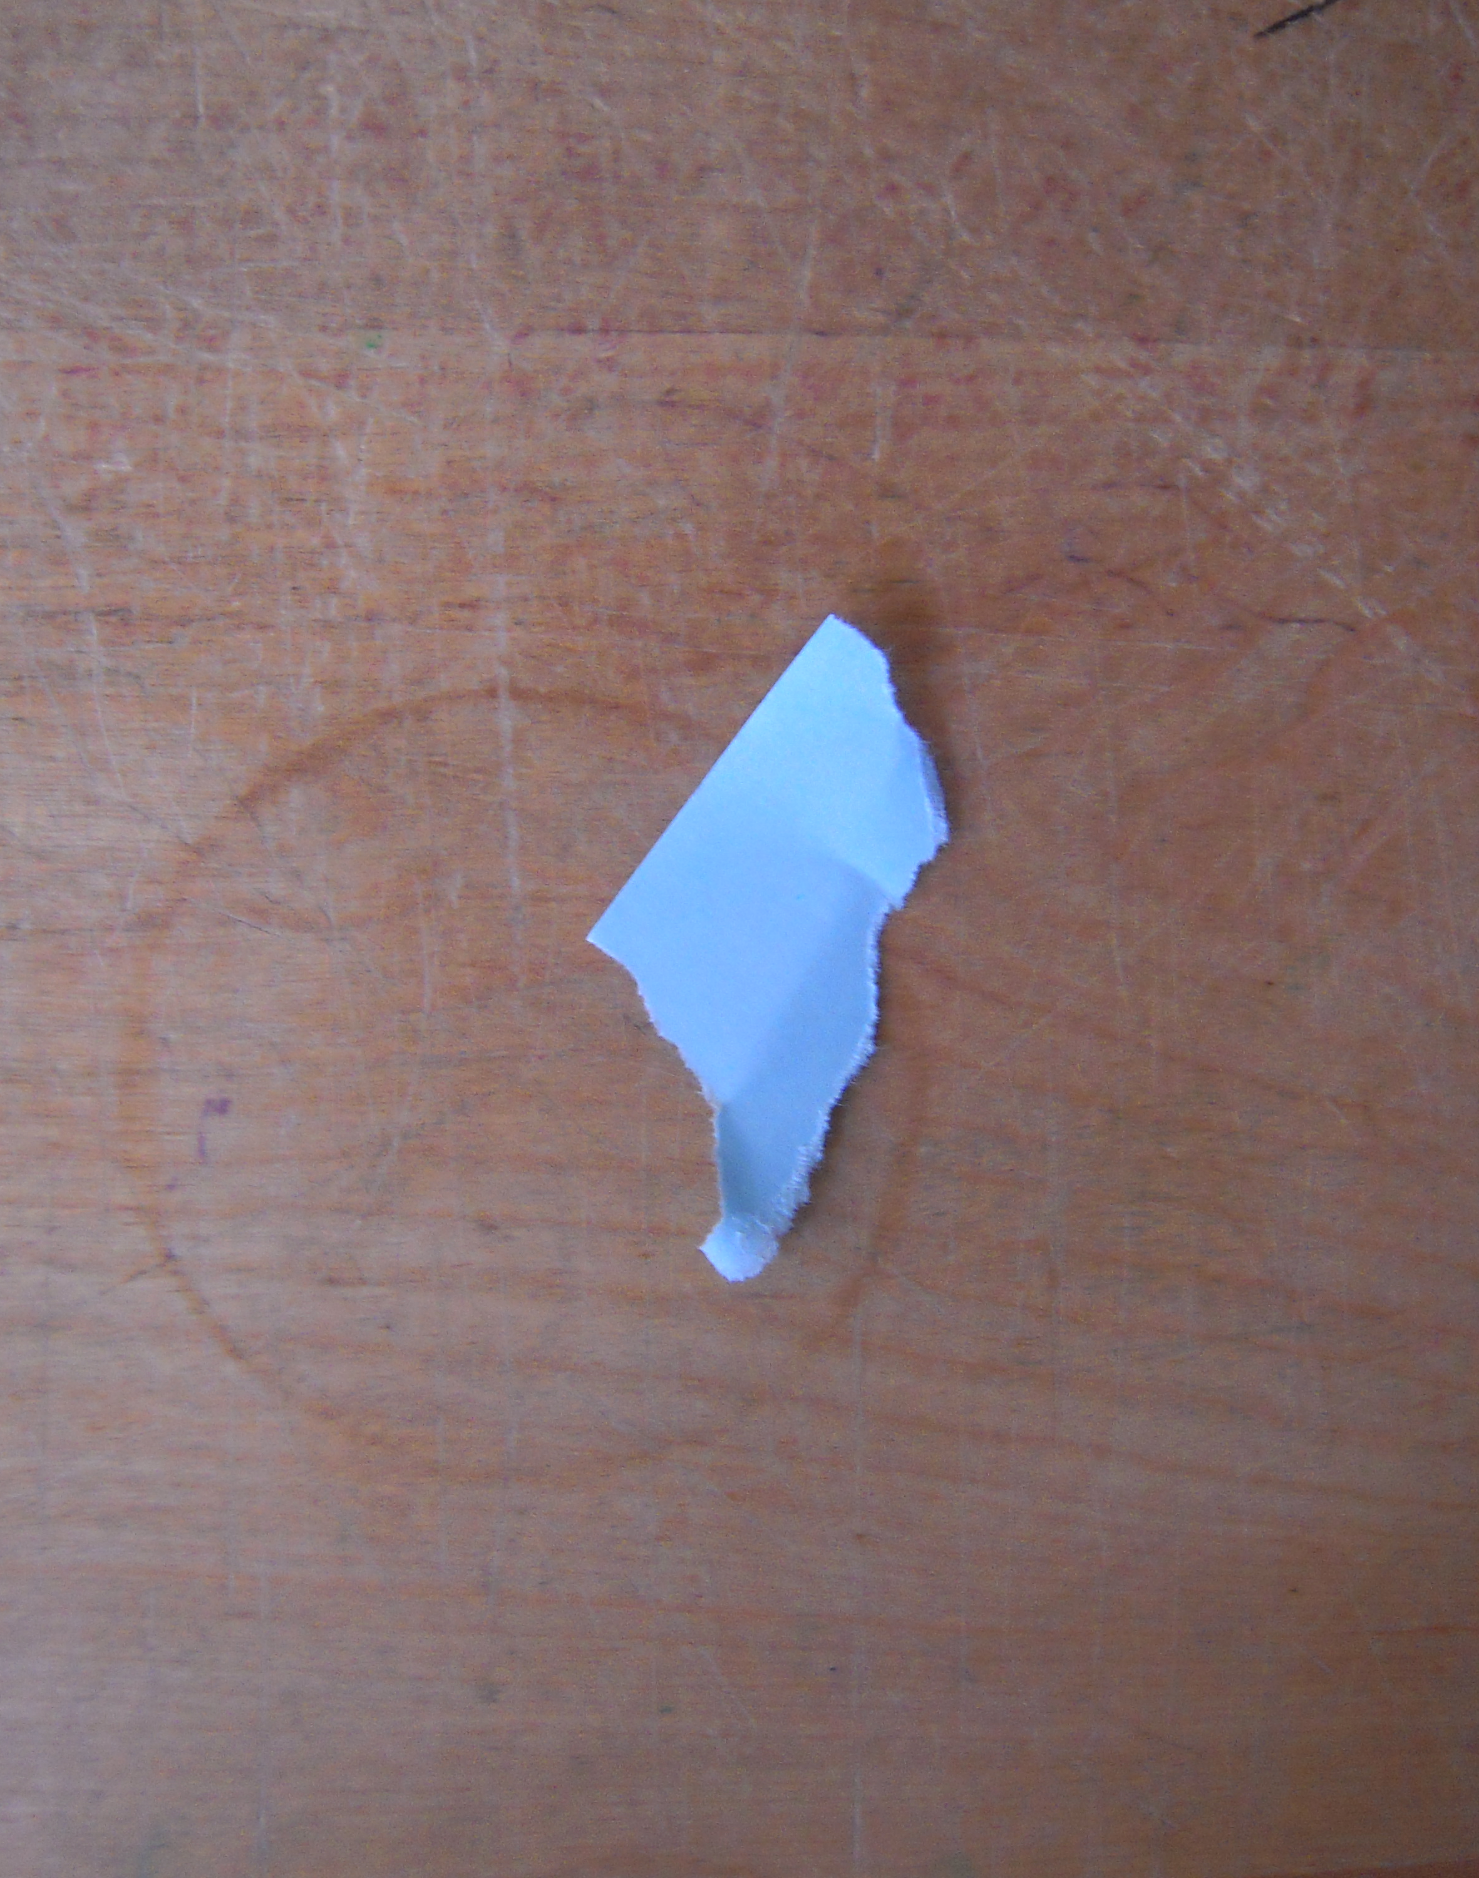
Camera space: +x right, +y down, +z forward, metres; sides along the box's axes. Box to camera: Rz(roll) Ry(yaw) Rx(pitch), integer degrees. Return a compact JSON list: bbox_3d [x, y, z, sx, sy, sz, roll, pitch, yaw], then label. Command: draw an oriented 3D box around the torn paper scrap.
[{"bbox_3d":[0.002,0.000,0.209,0.033,0.011,0.067,26,88,1],"label":"torn paper scrap"}]

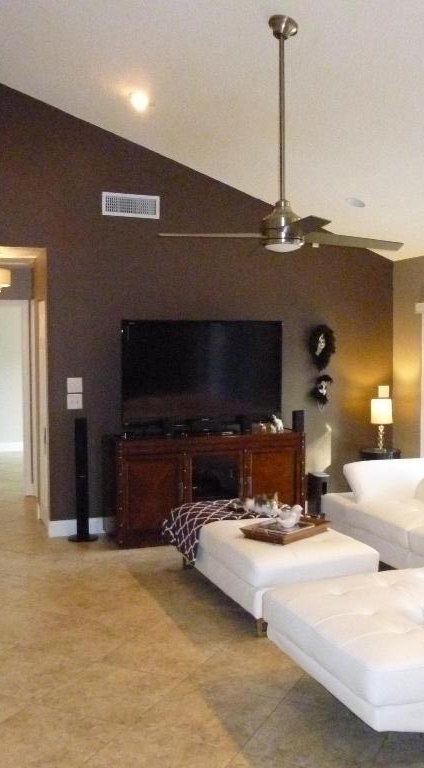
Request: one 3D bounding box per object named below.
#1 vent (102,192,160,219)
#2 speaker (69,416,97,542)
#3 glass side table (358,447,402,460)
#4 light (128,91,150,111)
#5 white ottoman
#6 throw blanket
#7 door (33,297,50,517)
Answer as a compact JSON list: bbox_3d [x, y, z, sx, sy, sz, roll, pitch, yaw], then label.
[{"bbox_3d":[-0.694,-1.530,6.350,0.505,0.196,0.025,-1,3,-20],"label":"vent"},{"bbox_3d":[-1.080,0.787,6.187,0.250,1.020,0.250,-1,3,-20],"label":"speaker"},{"bbox_3d":[1.599,0.939,7.000,0.460,0.630,0.460,-1,3,-19],"label":"glass side table"},{"bbox_3d":[-0.523,-2.036,5.330,0.160,0.100,0.160,19,-4,-19],"label":"light"},{"bbox_3d":[0.355,1.151,4.850,0.770,0.420,1.460,-1,3,-20],"label":"white ottoman"},{"bbox_3d":[0.053,1.043,5.309,0.700,0.340,0.630,-1,3,-20],"label":"throw blanket"},{"bbox_3d":[-1.520,0.267,6.606,0.050,2.020,0.740,-1,3,-20],"label":"door"}]

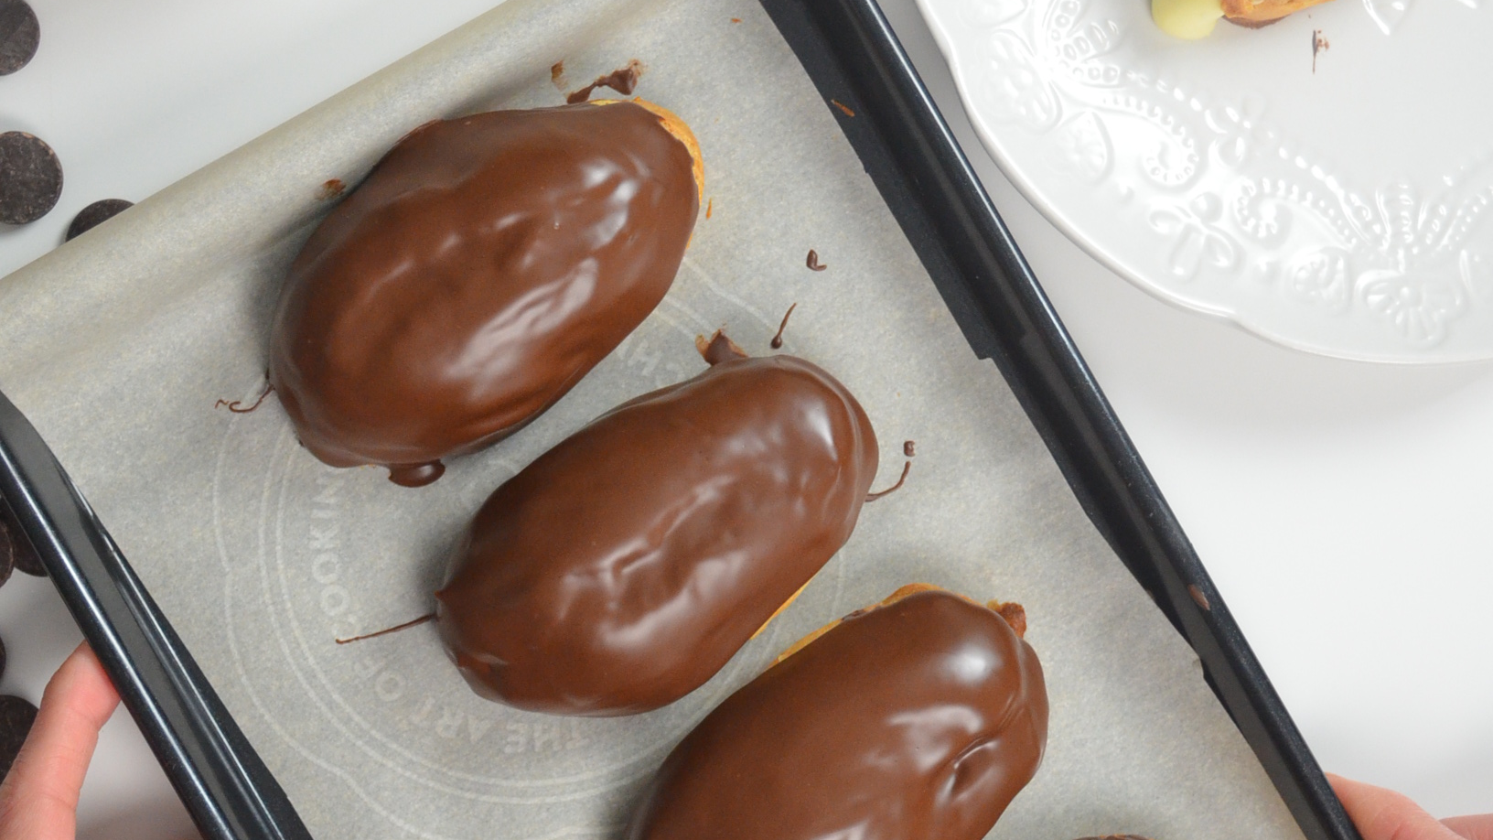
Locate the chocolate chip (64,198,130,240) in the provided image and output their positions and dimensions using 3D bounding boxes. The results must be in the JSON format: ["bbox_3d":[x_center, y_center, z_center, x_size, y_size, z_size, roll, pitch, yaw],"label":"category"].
[{"bbox_3d":[-0.145,-0.040,0.690,0.022,0.006,0.022,0,87,0],"label":"chocolate chip"}]

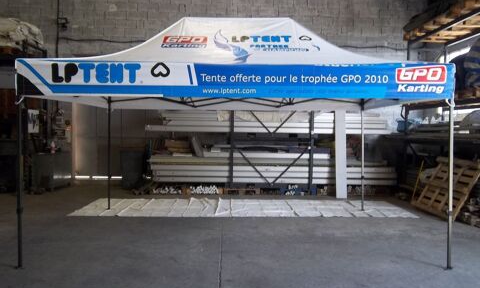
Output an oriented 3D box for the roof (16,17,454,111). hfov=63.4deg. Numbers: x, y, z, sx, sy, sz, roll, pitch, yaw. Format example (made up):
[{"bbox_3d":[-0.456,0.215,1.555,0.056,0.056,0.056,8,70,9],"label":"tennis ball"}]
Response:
[{"bbox_3d":[-0.041,-1.171,5.548,4.660,1.240,2.970,0,3,0],"label":"roof"}]

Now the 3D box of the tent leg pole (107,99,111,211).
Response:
[{"bbox_3d":[-2.374,0.171,7.056,0.045,2.060,0.045,0,3,0],"label":"tent leg pole"}]

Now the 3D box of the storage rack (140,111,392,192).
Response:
[{"bbox_3d":[0.750,0.102,9.161,5.750,2.050,0.950,0,3,0],"label":"storage rack"}]

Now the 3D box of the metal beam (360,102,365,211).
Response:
[{"bbox_3d":[2.255,0.208,7.088,0.045,2.040,0.045,0,3,0],"label":"metal beam"}]

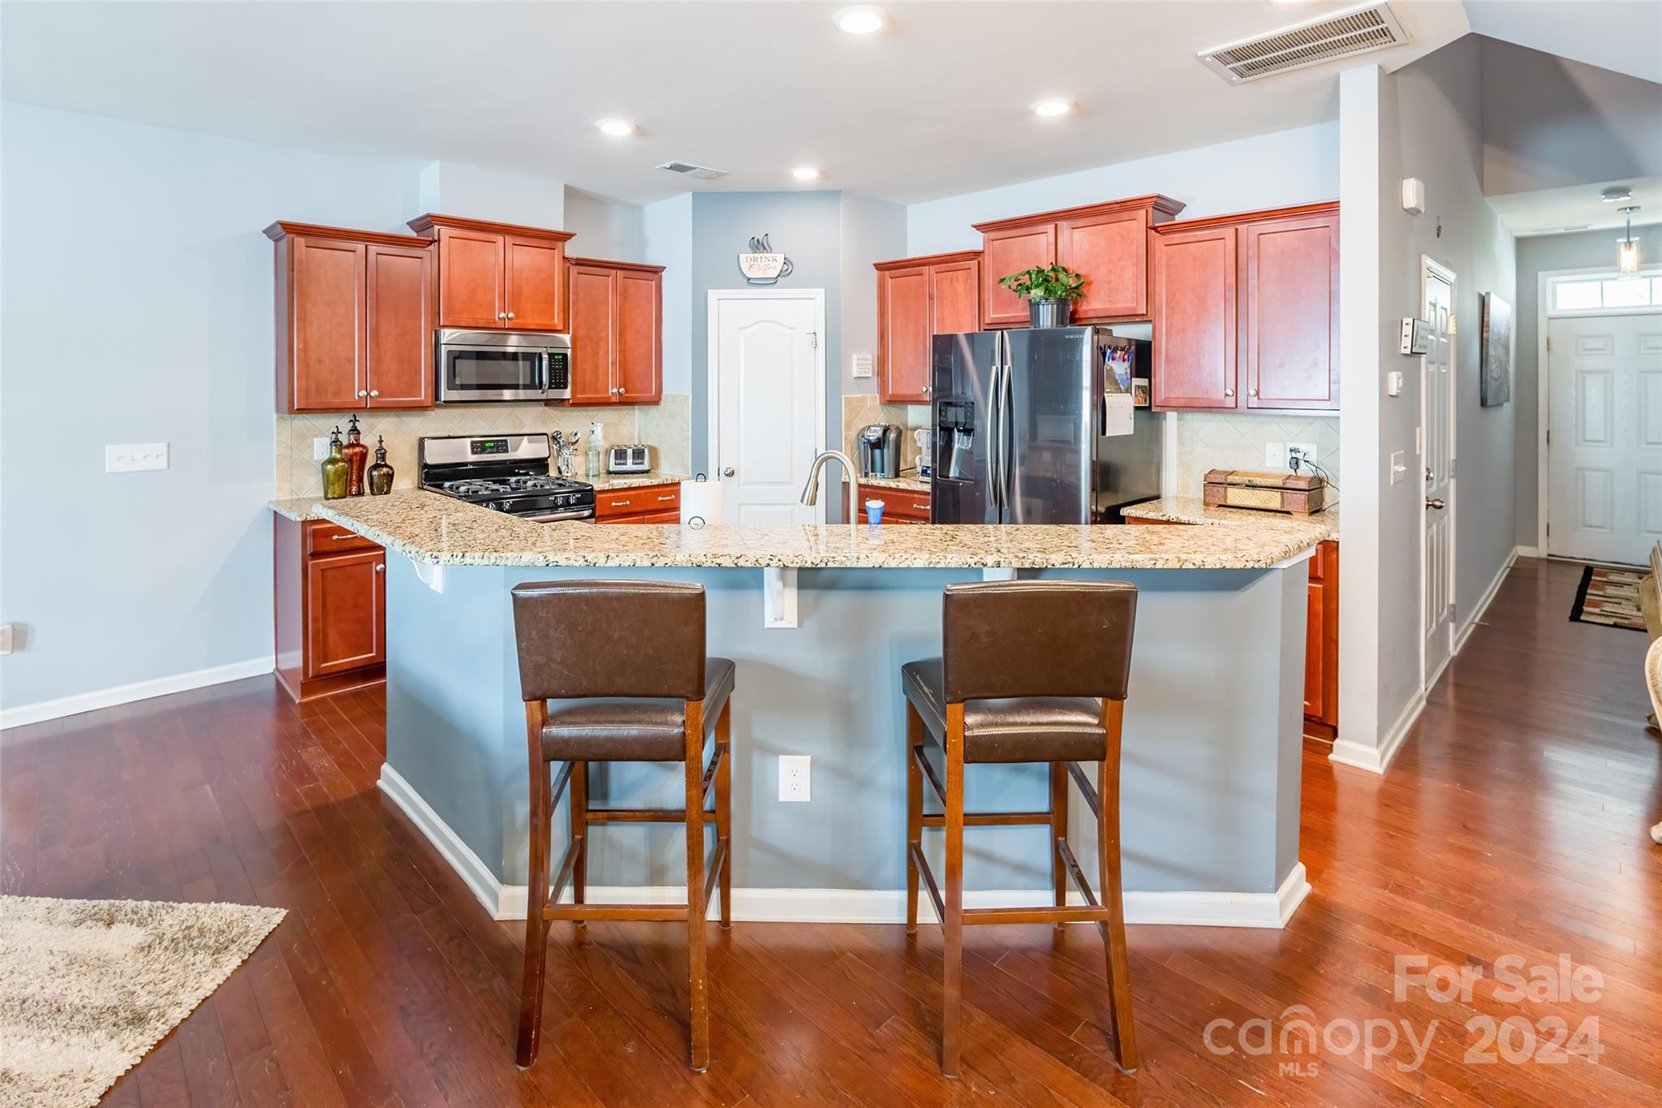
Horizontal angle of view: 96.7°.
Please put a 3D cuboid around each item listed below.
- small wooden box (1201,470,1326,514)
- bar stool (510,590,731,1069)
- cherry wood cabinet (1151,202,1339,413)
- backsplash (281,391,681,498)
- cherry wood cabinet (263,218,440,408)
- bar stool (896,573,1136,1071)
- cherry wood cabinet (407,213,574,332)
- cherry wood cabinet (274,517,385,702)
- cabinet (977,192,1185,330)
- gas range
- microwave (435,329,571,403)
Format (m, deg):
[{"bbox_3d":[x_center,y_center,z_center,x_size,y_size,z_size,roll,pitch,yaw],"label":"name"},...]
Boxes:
[{"bbox_3d":[2.023,-0.300,3.490,0.425,0.165,0.200,6,9,39],"label":"small wooden box"},{"bbox_3d":[-0.484,0.573,1.845,0.445,1.080,0.475,0,7,-2],"label":"bar stool"},{"bbox_3d":[2.021,-1.136,3.548,0.380,0.936,0.845,-6,9,-42],"label":"cherry wood cabinet"},{"bbox_3d":[-1.954,-0.655,4.430,2.127,0.458,0.682,-6,9,-43],"label":"backsplash"},{"bbox_3d":[-2.596,-1.257,4.037,0.730,0.960,0.380,-6,9,-43],"label":"cherry wood cabinet"},{"bbox_3d":[0.443,0.573,1.840,0.445,1.085,0.475,0,7,-4],"label":"bar stool"},{"bbox_3d":[-2.057,-1.677,4.541,0.845,0.633,0.380,-6,9,-43],"label":"cherry wood cabinet"},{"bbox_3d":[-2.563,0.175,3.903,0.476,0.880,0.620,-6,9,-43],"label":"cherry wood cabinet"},{"bbox_3d":[1.390,-1.609,4.223,0.380,0.625,1.127,-6,9,-42],"label":"cabinet"},{"bbox_3d":[-1.861,-0.084,4.278,0.760,1.180,0.690,-6,9,-41],"label":"gas range"},{"bbox_3d":[-2.039,-1.147,4.537,0.765,0.420,0.410,-6,9,-43],"label":"microwave"}]

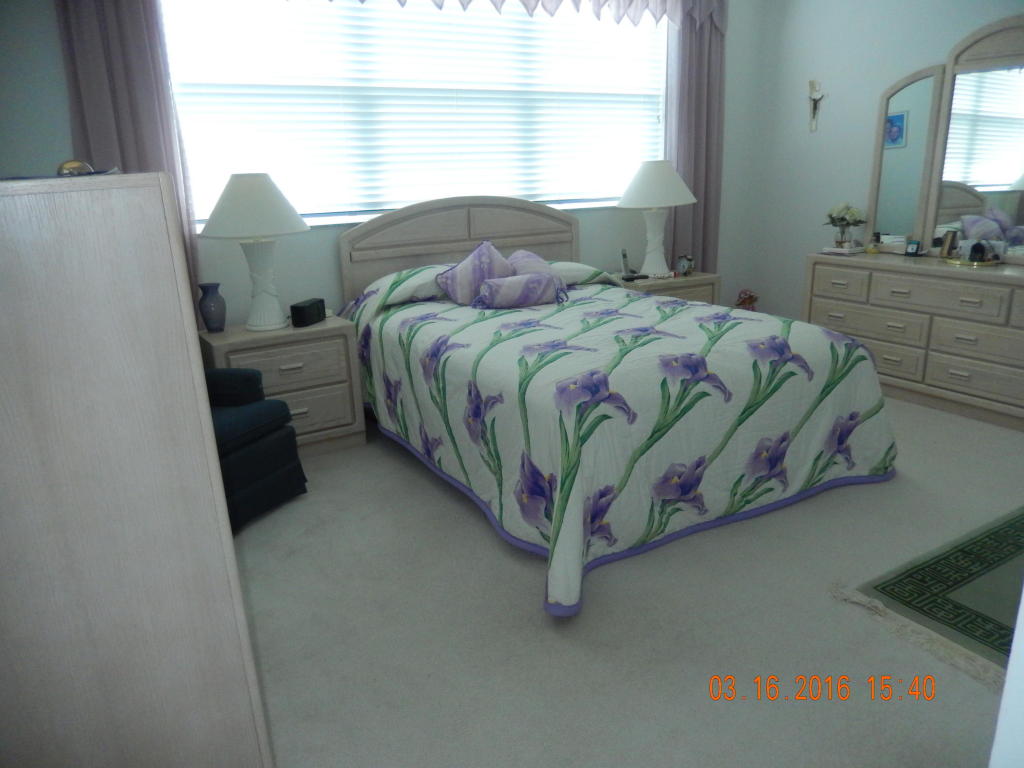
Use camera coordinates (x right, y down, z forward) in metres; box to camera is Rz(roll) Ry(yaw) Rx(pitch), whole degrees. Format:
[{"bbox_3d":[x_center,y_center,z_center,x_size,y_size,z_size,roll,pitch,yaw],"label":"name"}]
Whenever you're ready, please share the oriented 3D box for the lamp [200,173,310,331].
[{"bbox_3d":[-1.290,-0.672,3.781,0.530,0.773,0.530,-11,18,-28],"label":"lamp"}]

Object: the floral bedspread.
[{"bbox_3d":[0.379,-0.043,3.693,1.770,0.790,2.160,-11,18,-28],"label":"floral bedspread"}]

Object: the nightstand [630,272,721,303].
[{"bbox_3d":[1.015,-0.407,5.139,0.690,0.643,0.460,-11,18,-28],"label":"nightstand"}]

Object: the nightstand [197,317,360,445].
[{"bbox_3d":[-1.212,0.018,3.936,0.694,0.643,0.462,-11,18,-28],"label":"nightstand"}]

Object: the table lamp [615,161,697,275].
[{"bbox_3d":[0.977,-1.105,5.006,0.530,0.773,0.530,-2,16,1],"label":"table lamp"}]

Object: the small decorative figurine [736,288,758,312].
[{"bbox_3d":[1.751,-0.615,5.506,0.160,0.210,0.140,3,17,15],"label":"small decorative figurine"}]

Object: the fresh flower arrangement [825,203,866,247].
[{"bbox_3d":[2.221,-1.057,4.932,0.260,0.290,0.260,-11,18,-28],"label":"fresh flower arrangement"}]

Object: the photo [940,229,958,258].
[{"bbox_3d":[2.620,-0.842,4.456,0.045,0.170,0.120,0,16,7],"label":"photo"}]

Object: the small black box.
[{"bbox_3d":[-1.075,-0.375,3.920,0.080,0.112,0.185,4,17,20],"label":"small black box"}]

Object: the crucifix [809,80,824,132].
[{"bbox_3d":[2.121,-1.934,5.144,0.040,0.340,0.145,-11,18,-28],"label":"crucifix"}]

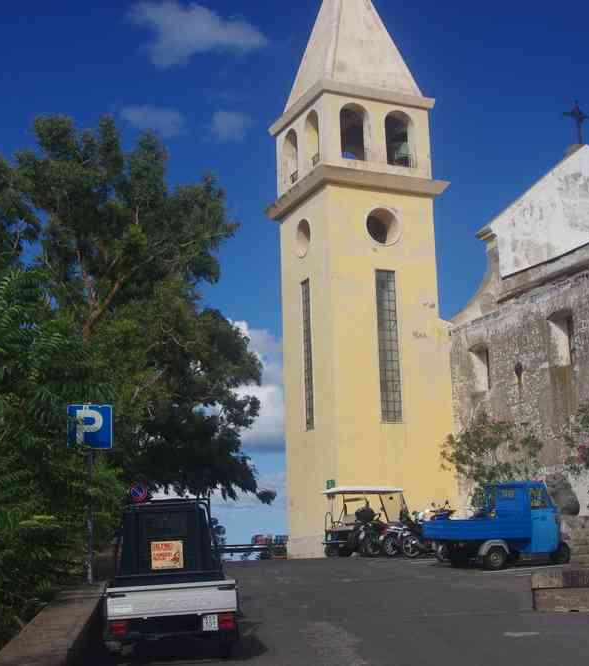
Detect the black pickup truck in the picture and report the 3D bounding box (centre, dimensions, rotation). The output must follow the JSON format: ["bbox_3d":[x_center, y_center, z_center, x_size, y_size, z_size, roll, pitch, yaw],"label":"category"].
[{"bbox_3d":[-1.293,2.550,11.637,1.270,1.550,2.500,-2,-9,-7],"label":"black pickup truck"}]

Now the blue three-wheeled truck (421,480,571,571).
[{"bbox_3d":[4.336,3.829,22.215,3.130,1.660,1.460,3,-9,-27],"label":"blue three-wheeled truck"}]

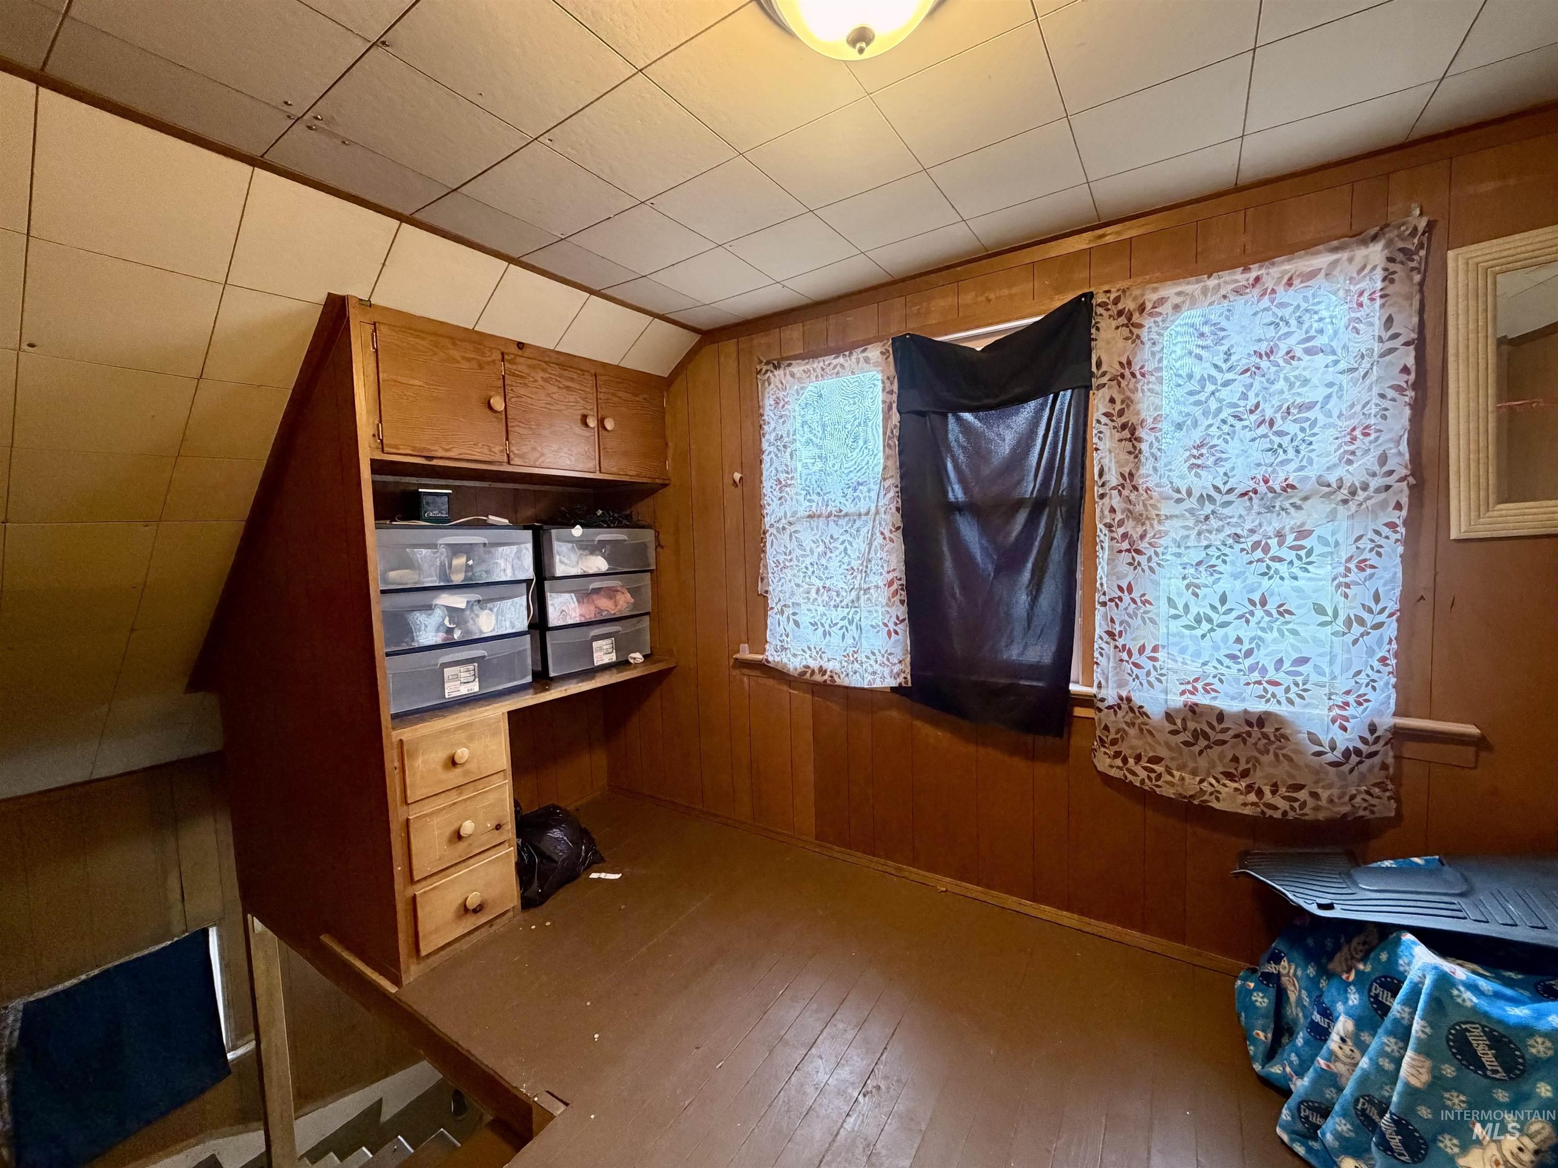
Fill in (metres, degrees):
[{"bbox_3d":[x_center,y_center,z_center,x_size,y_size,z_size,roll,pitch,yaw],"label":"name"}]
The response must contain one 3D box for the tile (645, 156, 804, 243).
[{"bbox_3d":[-0.126,-0.965,1.601,0.307,0.015,0.305,0,5,34],"label":"tile"}]

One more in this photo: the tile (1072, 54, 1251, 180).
[{"bbox_3d":[0.810,-0.986,1.346,0.307,0.015,0.305,0,5,34],"label":"tile"}]

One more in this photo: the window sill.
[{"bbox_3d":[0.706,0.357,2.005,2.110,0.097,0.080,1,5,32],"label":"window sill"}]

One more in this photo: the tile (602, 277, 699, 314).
[{"bbox_3d":[-0.424,-0.990,2.163,0.197,0.015,0.305,0,5,34],"label":"tile"}]

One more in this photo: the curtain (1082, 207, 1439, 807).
[{"bbox_3d":[1.158,-0.131,1.598,0.653,1.333,0.079,1,4,34],"label":"curtain"}]

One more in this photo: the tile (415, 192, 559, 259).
[{"bbox_3d":[-0.753,-0.944,1.647,0.192,0.020,0.305,1,4,34],"label":"tile"}]

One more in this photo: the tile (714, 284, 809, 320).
[{"bbox_3d":[-0.061,-1.006,2.233,0.305,0.020,0.223,1,4,34],"label":"tile"}]

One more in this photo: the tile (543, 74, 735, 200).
[{"bbox_3d":[-0.294,-0.941,1.348,0.307,0.015,0.305,0,5,34],"label":"tile"}]

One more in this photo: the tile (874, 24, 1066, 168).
[{"bbox_3d":[0.386,-0.963,1.262,0.307,0.015,0.305,0,5,34],"label":"tile"}]

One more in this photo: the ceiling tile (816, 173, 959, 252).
[{"bbox_3d":[0.299,-0.983,1.675,0.305,0.020,0.305,1,4,34],"label":"ceiling tile"}]

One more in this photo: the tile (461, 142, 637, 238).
[{"bbox_3d":[-0.550,-0.942,1.517,0.307,0.015,0.305,0,5,34],"label":"tile"}]

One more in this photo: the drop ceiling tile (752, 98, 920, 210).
[{"bbox_3d":[0.130,-0.960,1.422,0.305,0.020,0.305,1,4,34],"label":"drop ceiling tile"}]

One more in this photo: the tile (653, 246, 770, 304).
[{"bbox_3d":[-0.208,-0.987,2.014,0.305,0.020,0.305,1,4,34],"label":"tile"}]

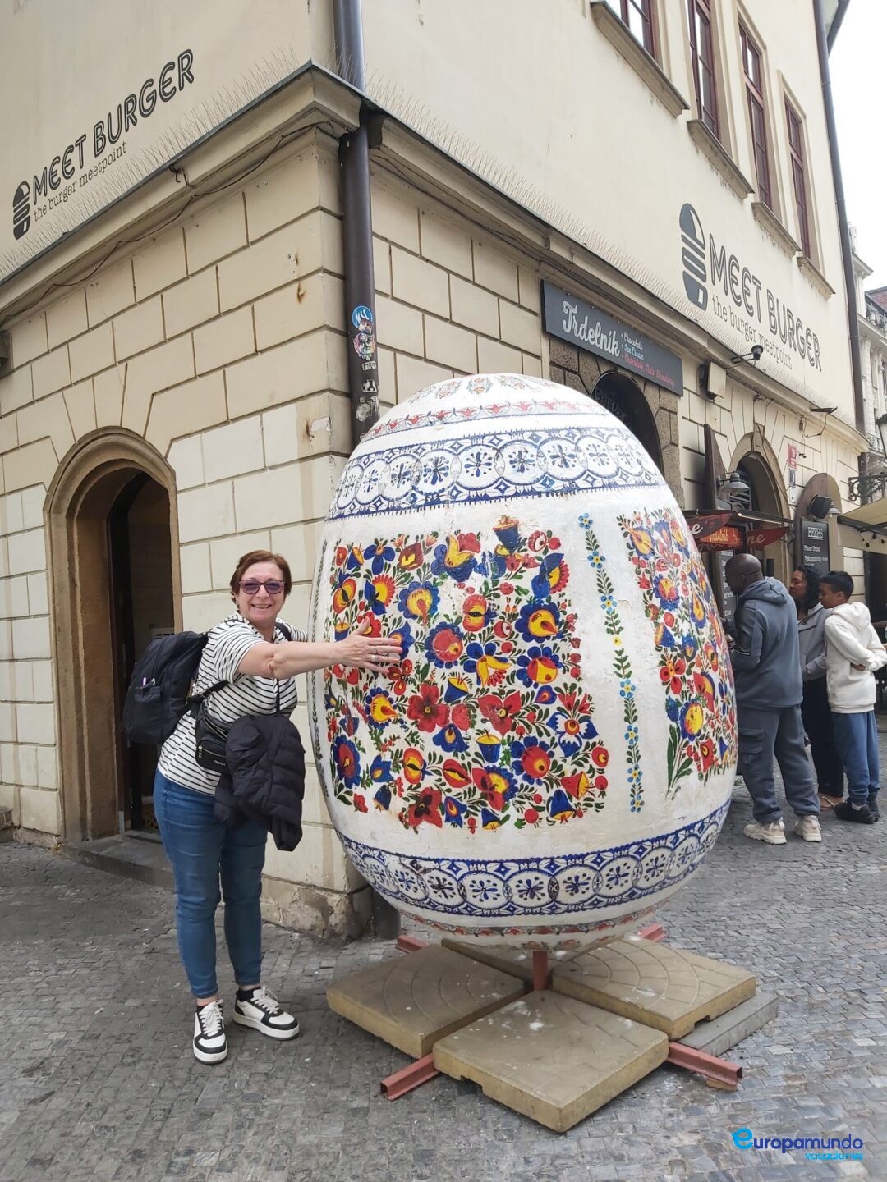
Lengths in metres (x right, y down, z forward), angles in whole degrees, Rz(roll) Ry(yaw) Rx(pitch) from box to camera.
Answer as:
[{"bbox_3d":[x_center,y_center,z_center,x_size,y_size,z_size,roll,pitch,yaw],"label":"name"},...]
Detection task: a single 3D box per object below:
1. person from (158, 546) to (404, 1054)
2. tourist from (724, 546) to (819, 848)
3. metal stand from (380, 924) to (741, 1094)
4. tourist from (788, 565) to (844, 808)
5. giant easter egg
[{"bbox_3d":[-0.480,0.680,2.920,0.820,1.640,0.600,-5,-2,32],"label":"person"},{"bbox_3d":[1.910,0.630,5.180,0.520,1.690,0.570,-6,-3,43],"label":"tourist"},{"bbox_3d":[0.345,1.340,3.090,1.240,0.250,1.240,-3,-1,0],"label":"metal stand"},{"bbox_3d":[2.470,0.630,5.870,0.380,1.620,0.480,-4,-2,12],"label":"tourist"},{"bbox_3d":[0.243,0.223,3.100,1.450,1.950,1.450,-7,0,0],"label":"giant easter egg"}]

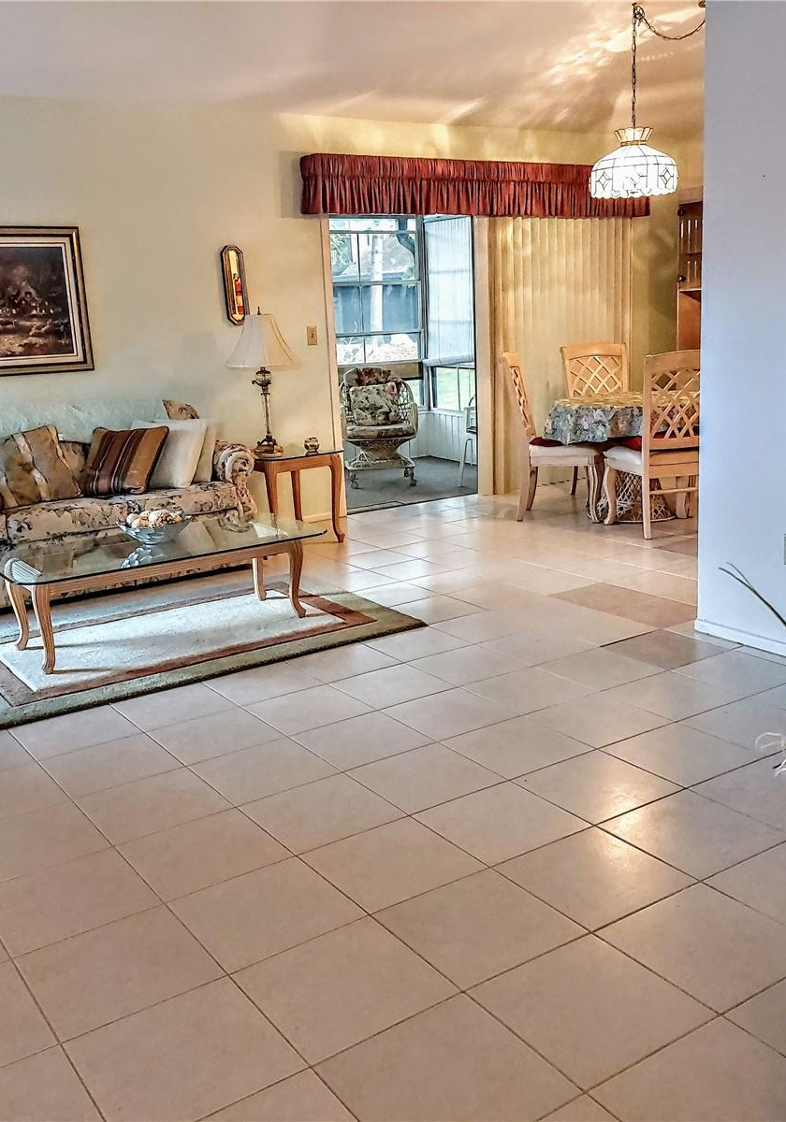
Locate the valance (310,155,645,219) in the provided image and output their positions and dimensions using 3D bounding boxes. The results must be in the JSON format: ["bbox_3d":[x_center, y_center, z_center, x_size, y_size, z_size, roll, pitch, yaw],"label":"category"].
[{"bbox_3d":[0.680,-2.502,7.025,2.898,0.354,0.152,-11,16,-33],"label":"valance"}]

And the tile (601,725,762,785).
[{"bbox_3d":[0.841,0.559,3.035,0.335,0.010,0.335,-11,16,-33],"label":"tile"}]

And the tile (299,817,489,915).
[{"bbox_3d":[-0.004,0.722,2.477,0.333,0.010,0.330,-11,16,-33],"label":"tile"}]

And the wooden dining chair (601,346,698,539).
[{"bbox_3d":[1.529,-0.689,5.919,0.478,1.021,0.546,-5,13,-10],"label":"wooden dining chair"}]

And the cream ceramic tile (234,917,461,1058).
[{"bbox_3d":[-0.095,0.833,2.028,0.335,0.010,0.335,-11,15,-33],"label":"cream ceramic tile"}]

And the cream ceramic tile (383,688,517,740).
[{"bbox_3d":[0.183,0.505,3.392,0.335,0.010,0.335,-11,16,-33],"label":"cream ceramic tile"}]

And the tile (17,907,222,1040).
[{"bbox_3d":[-0.564,0.840,2.137,0.336,0.010,0.336,-11,16,-33],"label":"tile"}]

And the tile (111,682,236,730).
[{"bbox_3d":[-0.755,0.505,3.564,0.335,0.010,0.335,-11,16,-33],"label":"tile"}]

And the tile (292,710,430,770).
[{"bbox_3d":[-0.098,0.560,3.207,0.335,0.010,0.335,-11,16,-33],"label":"tile"}]

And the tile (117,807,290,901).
[{"bbox_3d":[-0.466,0.721,2.558,0.333,0.010,0.330,-11,16,-33],"label":"tile"}]

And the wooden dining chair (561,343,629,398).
[{"bbox_3d":[1.506,-0.955,7.134,0.500,1.040,0.600,-5,13,-11],"label":"wooden dining chair"}]

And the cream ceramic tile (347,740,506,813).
[{"bbox_3d":[0.093,0.616,2.938,0.335,0.010,0.335,-11,15,-33],"label":"cream ceramic tile"}]

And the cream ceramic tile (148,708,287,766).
[{"bbox_3d":[-0.567,0.560,3.293,0.335,0.010,0.335,-11,16,-33],"label":"cream ceramic tile"}]

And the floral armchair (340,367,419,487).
[{"bbox_3d":[-0.104,-1.115,8.574,0.620,0.940,0.680,-5,13,-9],"label":"floral armchair"}]

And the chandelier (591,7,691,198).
[{"bbox_3d":[1.391,-2.636,5.976,0.529,1.030,0.529,-2,13,1],"label":"chandelier"}]

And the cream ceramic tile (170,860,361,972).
[{"bbox_3d":[-0.281,0.776,2.296,0.333,0.010,0.330,-11,16,-33],"label":"cream ceramic tile"}]

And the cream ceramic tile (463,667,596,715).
[{"bbox_3d":[0.475,0.454,3.618,0.333,0.010,0.333,-11,16,-33],"label":"cream ceramic tile"}]

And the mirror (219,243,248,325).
[{"bbox_3d":[-0.931,-1.645,6.172,0.145,0.465,0.032,-11,16,-33],"label":"mirror"}]

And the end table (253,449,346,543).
[{"bbox_3d":[-0.653,-0.385,6.069,0.495,0.532,0.691,-11,16,-33],"label":"end table"}]

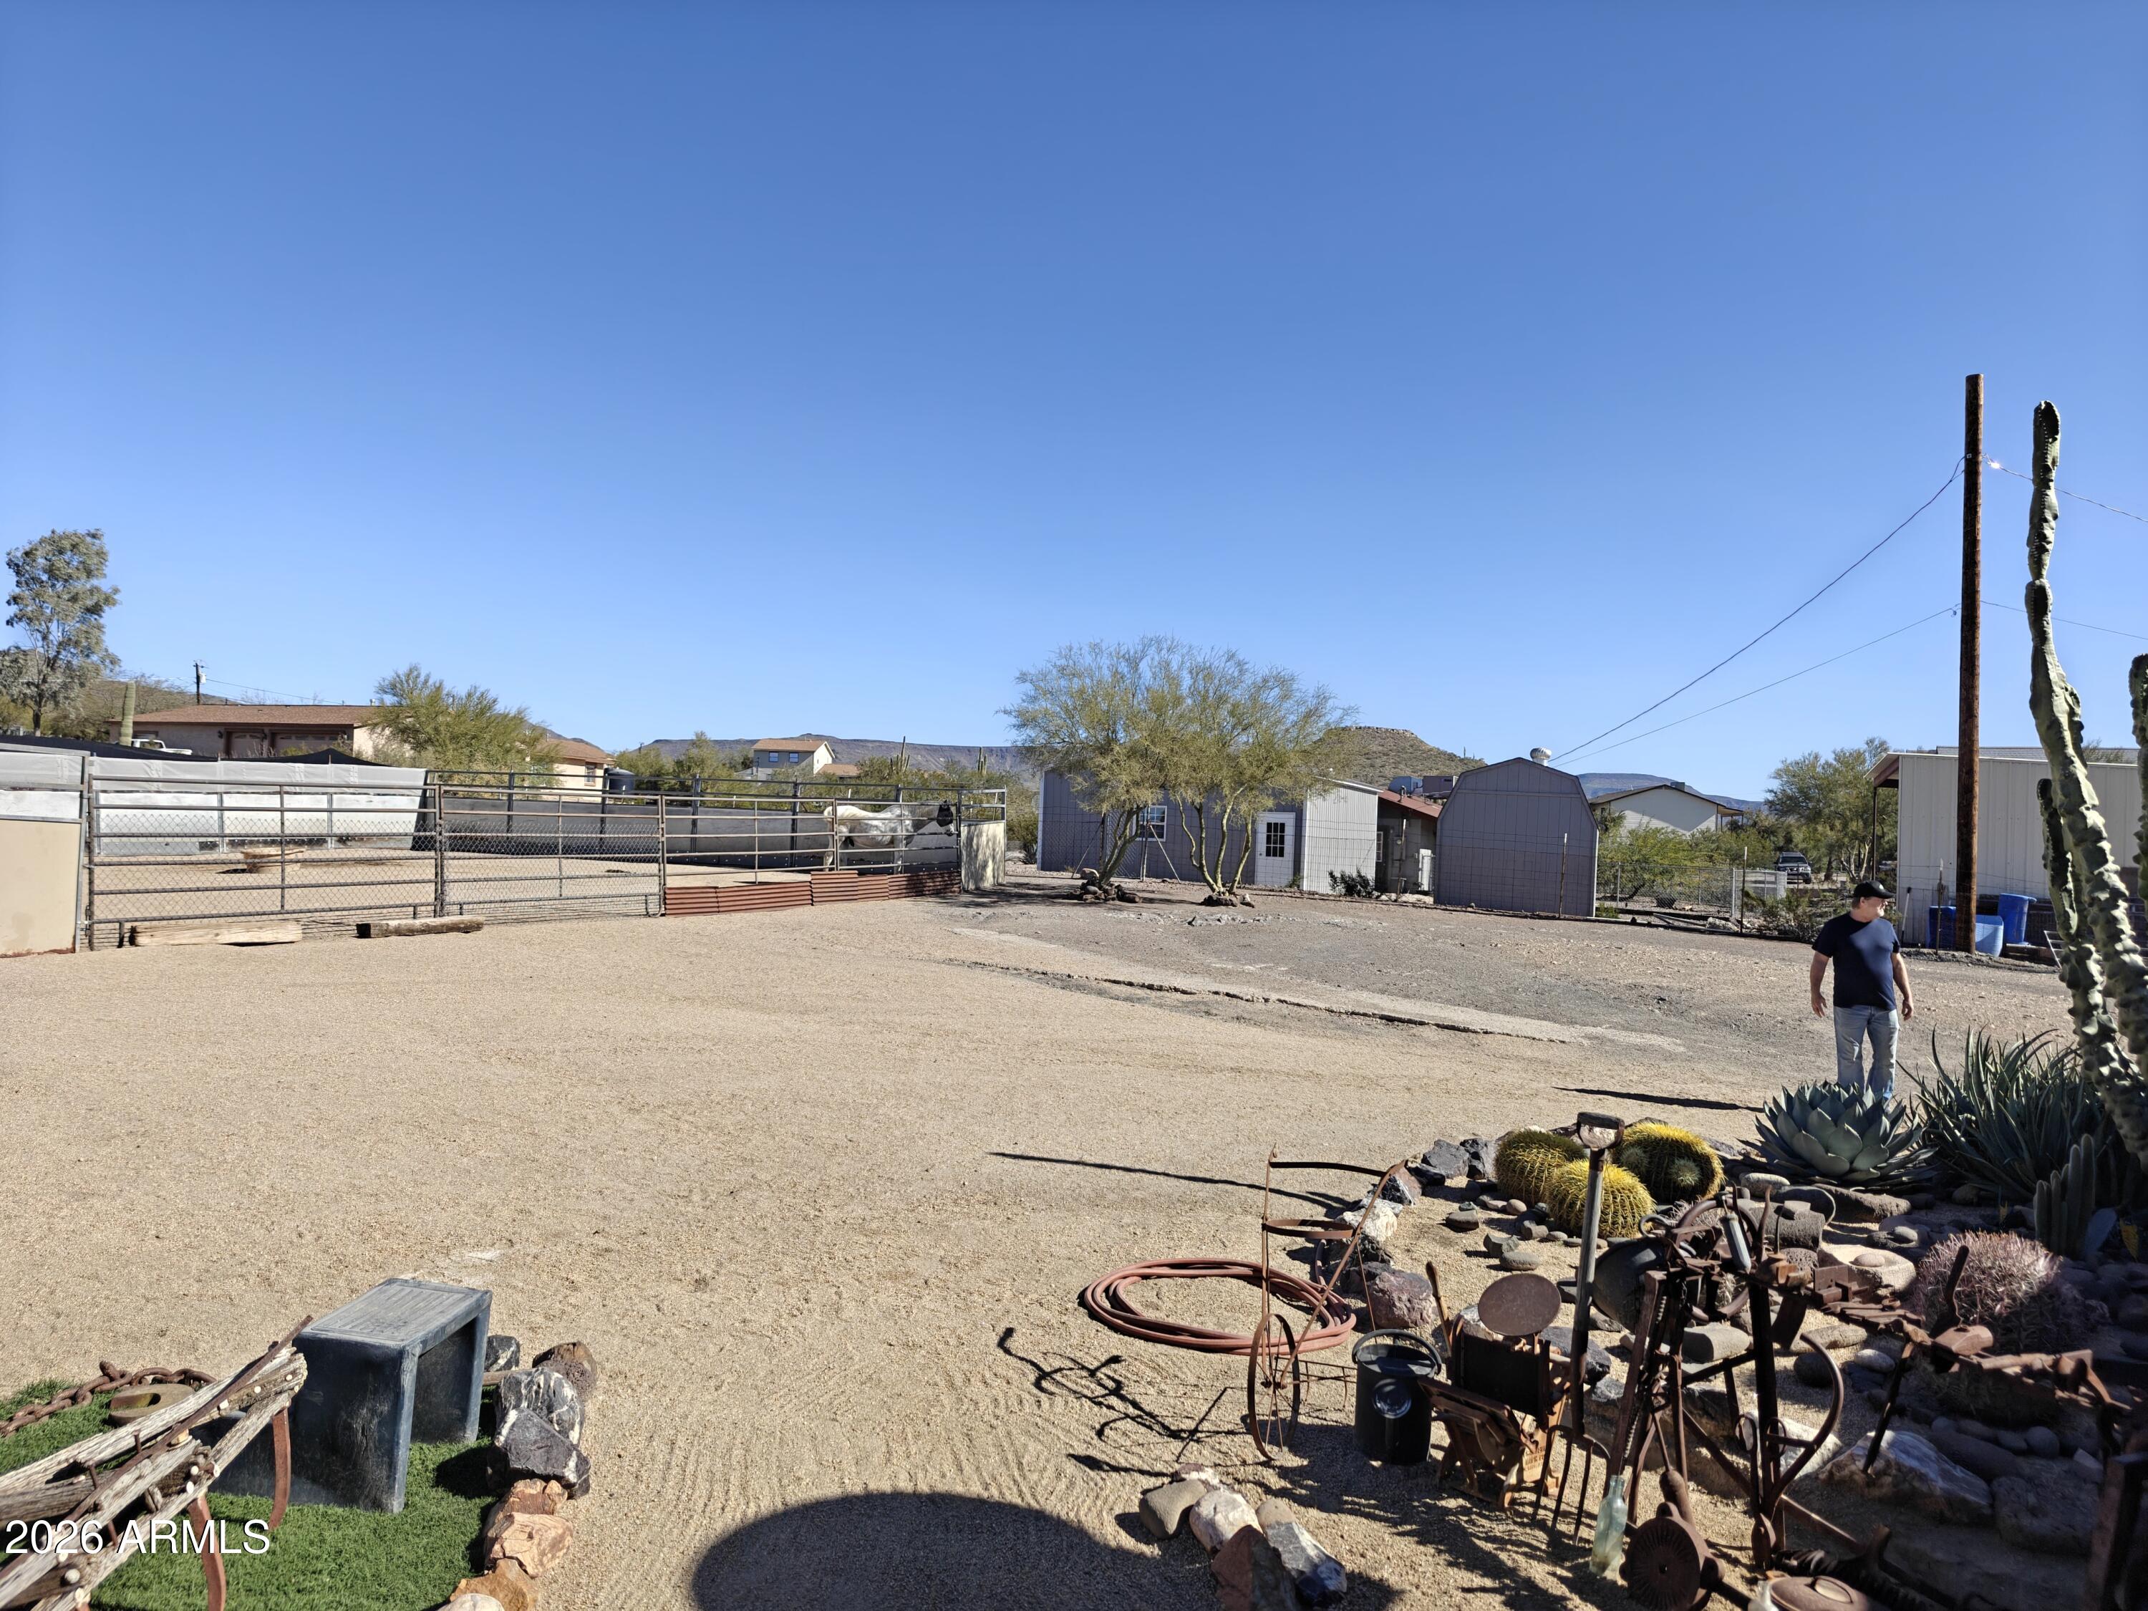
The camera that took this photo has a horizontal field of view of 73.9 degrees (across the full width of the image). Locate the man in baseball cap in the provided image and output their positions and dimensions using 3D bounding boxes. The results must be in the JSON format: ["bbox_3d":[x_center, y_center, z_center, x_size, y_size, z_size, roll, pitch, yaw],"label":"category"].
[{"bbox_3d":[5.741,1.437,10.400,0.660,1.770,0.380,2,0,10],"label":"man in baseball cap"}]

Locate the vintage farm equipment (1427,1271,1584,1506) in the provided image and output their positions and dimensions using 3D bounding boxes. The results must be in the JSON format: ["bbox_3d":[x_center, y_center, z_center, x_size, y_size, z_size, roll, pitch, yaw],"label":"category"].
[{"bbox_3d":[1.257,1.711,4.200,0.330,0.580,0.390,1,-2,40],"label":"vintage farm equipment"}]

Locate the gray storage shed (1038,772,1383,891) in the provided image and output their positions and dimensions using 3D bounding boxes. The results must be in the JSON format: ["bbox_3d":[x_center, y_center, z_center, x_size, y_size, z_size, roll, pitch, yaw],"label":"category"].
[{"bbox_3d":[3.892,0.783,41.701,8.564,3.050,4.663,1,-2,35],"label":"gray storage shed"}]

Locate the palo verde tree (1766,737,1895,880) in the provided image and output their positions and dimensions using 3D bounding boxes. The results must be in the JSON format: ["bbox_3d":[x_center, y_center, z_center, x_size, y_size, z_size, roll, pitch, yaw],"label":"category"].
[{"bbox_3d":[34.126,0.263,64.000,6.600,6.500,6.400,2,0,30],"label":"palo verde tree"}]

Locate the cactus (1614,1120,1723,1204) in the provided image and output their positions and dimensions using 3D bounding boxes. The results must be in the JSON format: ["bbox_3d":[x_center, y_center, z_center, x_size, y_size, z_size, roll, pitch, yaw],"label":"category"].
[{"bbox_3d":[3.251,1.949,7.800,0.580,0.450,0.570,2,-1,0],"label":"cactus"}]

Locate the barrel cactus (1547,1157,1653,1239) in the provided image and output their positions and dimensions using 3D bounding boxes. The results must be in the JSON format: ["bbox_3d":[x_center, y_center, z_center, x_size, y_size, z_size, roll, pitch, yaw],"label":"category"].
[{"bbox_3d":[2.576,1.926,7.000,0.520,0.420,0.520,2,-1,0],"label":"barrel cactus"}]

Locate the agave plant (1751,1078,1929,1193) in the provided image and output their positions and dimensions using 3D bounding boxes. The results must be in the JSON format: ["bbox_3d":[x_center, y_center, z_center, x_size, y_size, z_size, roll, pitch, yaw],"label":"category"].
[{"bbox_3d":[4.555,1.932,8.450,1.030,0.580,1.000,2,-1,0],"label":"agave plant"}]

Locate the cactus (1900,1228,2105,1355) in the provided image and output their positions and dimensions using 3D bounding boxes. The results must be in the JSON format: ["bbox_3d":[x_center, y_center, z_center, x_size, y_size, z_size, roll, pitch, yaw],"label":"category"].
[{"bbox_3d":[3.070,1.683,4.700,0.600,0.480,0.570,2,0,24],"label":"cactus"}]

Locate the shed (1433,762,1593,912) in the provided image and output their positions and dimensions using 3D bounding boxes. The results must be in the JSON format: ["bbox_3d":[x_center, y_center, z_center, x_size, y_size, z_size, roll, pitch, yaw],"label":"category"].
[{"bbox_3d":[9.700,0.600,30.800,3.050,3.100,4.300,2,0,21],"label":"shed"}]

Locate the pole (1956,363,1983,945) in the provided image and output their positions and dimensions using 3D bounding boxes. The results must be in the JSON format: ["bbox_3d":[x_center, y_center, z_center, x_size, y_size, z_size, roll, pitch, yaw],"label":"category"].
[{"bbox_3d":[15.249,-2.429,24.300,0.310,9.800,0.310,1,0,30],"label":"pole"}]

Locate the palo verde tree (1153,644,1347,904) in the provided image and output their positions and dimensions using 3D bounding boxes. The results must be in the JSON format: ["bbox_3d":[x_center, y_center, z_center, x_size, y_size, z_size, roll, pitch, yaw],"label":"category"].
[{"bbox_3d":[4.116,-0.729,33.500,4.600,6.000,4.500,2,-1,0],"label":"palo verde tree"}]

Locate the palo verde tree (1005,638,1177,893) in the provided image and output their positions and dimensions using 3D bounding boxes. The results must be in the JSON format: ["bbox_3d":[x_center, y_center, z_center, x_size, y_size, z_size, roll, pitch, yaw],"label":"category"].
[{"bbox_3d":[0.556,-1.008,35.000,4.600,6.100,4.500,2,-1,0],"label":"palo verde tree"}]

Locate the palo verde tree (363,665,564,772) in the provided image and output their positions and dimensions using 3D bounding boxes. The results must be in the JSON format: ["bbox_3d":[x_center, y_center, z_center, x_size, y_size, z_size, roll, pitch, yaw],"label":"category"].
[{"bbox_3d":[-20.515,-1.891,48.000,6.400,5.700,6.100,2,-1,0],"label":"palo verde tree"}]

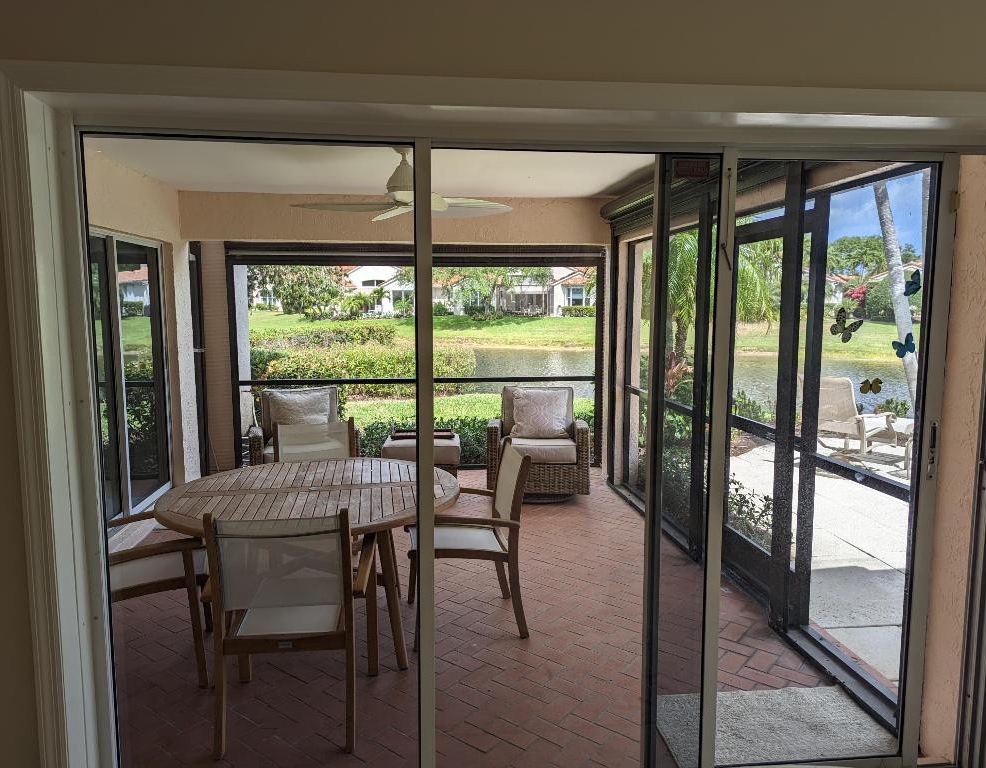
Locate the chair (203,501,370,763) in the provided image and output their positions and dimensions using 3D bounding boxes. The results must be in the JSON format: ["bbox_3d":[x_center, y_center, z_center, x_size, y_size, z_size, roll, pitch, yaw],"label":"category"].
[{"bbox_3d":[-0.777,0.863,2.792,0.580,0.905,0.600,-1,6,-6],"label":"chair"}]

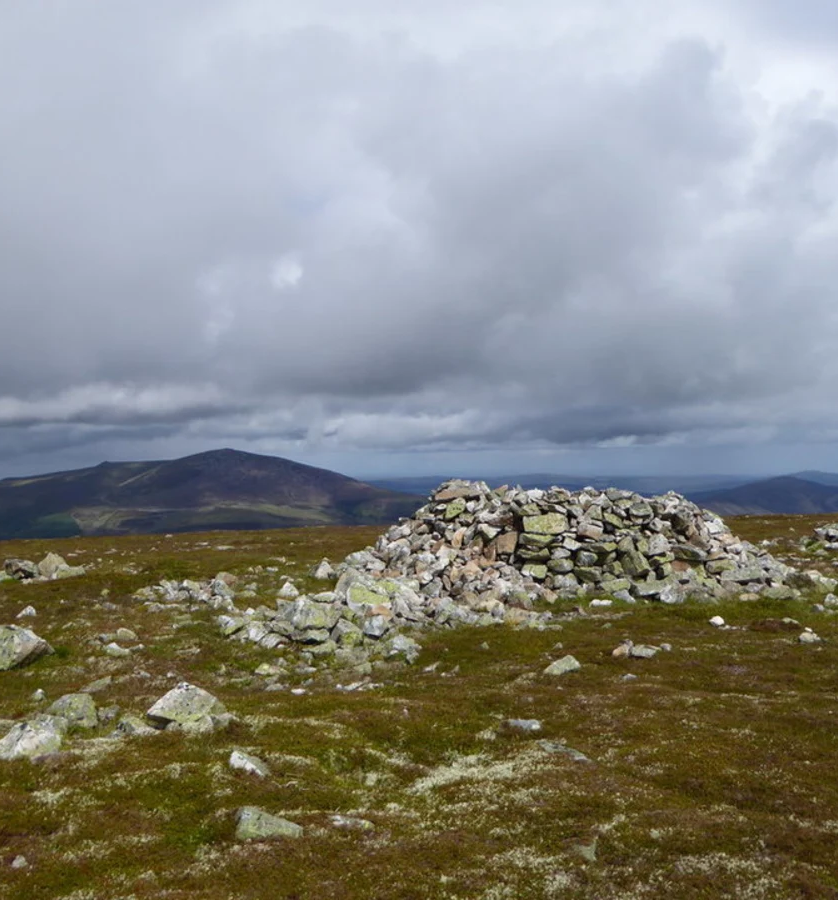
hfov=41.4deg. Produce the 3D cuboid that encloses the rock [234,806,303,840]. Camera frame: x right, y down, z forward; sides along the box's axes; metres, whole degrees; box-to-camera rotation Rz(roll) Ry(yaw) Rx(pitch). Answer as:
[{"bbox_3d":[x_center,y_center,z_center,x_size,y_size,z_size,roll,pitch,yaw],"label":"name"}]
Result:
[{"bbox_3d":[-0.669,1.637,4.902,0.288,0.115,0.187,0,-1,-8],"label":"rock"}]

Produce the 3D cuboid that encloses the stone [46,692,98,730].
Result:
[{"bbox_3d":[-2.249,1.682,7.181,0.308,0.211,0.231,0,-1,-17],"label":"stone"}]

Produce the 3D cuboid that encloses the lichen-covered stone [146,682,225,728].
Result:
[{"bbox_3d":[-1.527,1.654,7.253,0.496,0.254,0.372,0,-1,-12],"label":"lichen-covered stone"}]

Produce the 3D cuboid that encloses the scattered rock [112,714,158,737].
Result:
[{"bbox_3d":[-1.744,1.689,6.800,0.270,0.120,0.220,0,-1,0],"label":"scattered rock"}]

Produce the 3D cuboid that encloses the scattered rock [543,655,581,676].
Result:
[{"bbox_3d":[1.125,1.690,8.700,0.285,0.140,0.230,0,-1,0],"label":"scattered rock"}]

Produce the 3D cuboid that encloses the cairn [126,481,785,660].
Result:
[{"bbox_3d":[0.600,1.130,13.100,8.000,1.500,6.200,0,-1,0],"label":"cairn"}]

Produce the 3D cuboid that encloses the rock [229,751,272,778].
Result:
[{"bbox_3d":[-0.898,1.668,5.914,0.210,0.121,0.147,0,-1,-9],"label":"rock"}]

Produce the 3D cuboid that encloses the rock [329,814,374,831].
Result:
[{"bbox_3d":[-0.304,1.677,4.999,0.189,0.060,0.122,0,-1,-3],"label":"rock"}]

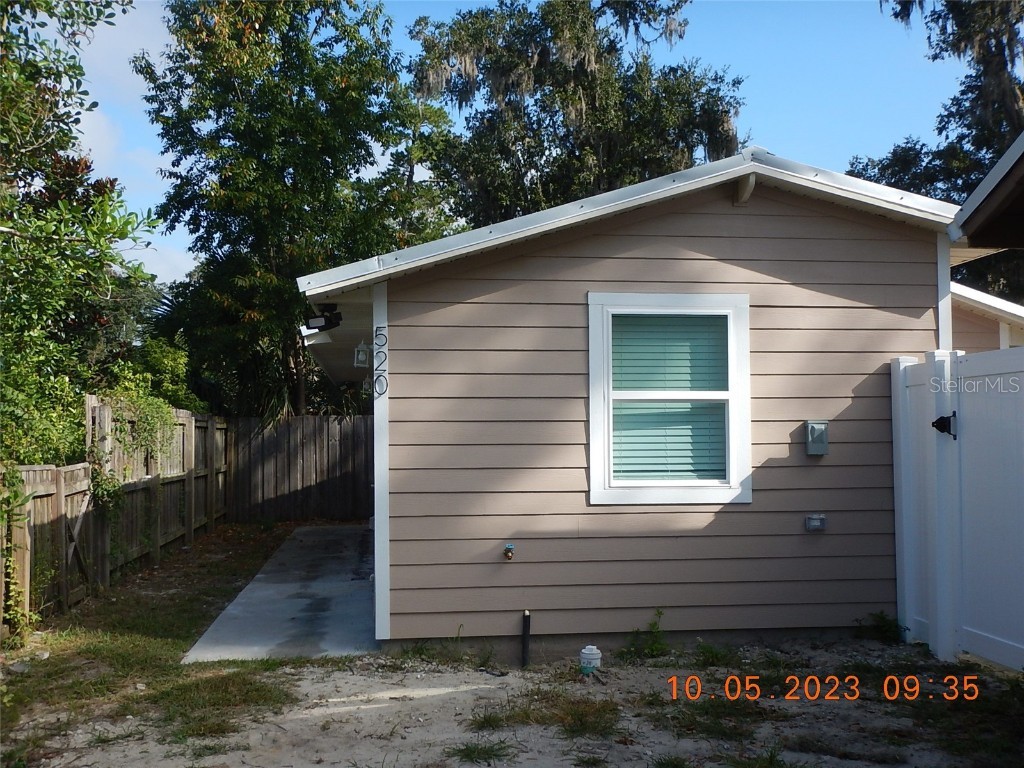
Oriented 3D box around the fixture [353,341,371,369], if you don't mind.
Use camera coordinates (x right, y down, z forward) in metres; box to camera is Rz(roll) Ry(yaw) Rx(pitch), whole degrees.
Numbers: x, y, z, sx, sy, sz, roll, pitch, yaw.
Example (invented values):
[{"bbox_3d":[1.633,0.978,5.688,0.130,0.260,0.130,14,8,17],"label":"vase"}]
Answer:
[{"bbox_3d":[-1.280,-0.258,9.400,0.170,0.265,0.135,0,-3,-7],"label":"fixture"}]

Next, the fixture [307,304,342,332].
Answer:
[{"bbox_3d":[-1.302,-0.455,7.600,0.210,0.185,0.160,-1,-3,17],"label":"fixture"}]

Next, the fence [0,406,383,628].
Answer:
[{"bbox_3d":[-3.010,1.187,13.486,2.750,1.860,10.400,0,-3,-7],"label":"fence"}]

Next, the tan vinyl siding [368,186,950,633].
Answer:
[{"bbox_3d":[1.093,0.150,7.451,3.850,3.060,0.120,0,-3,-7],"label":"tan vinyl siding"}]

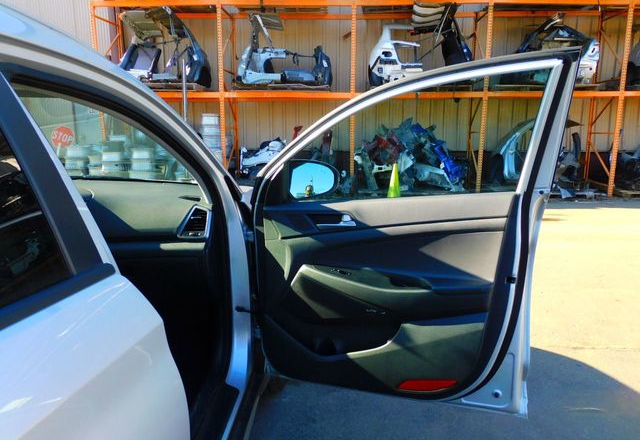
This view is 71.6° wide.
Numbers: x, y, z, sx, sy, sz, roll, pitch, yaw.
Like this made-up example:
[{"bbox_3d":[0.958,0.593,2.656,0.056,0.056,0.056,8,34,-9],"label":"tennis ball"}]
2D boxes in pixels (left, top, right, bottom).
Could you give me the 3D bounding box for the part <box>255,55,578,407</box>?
[{"bbox_3d":[0.238,0.075,1.611,1.090,1.230,0.280,3,10,16],"label":"part"}]

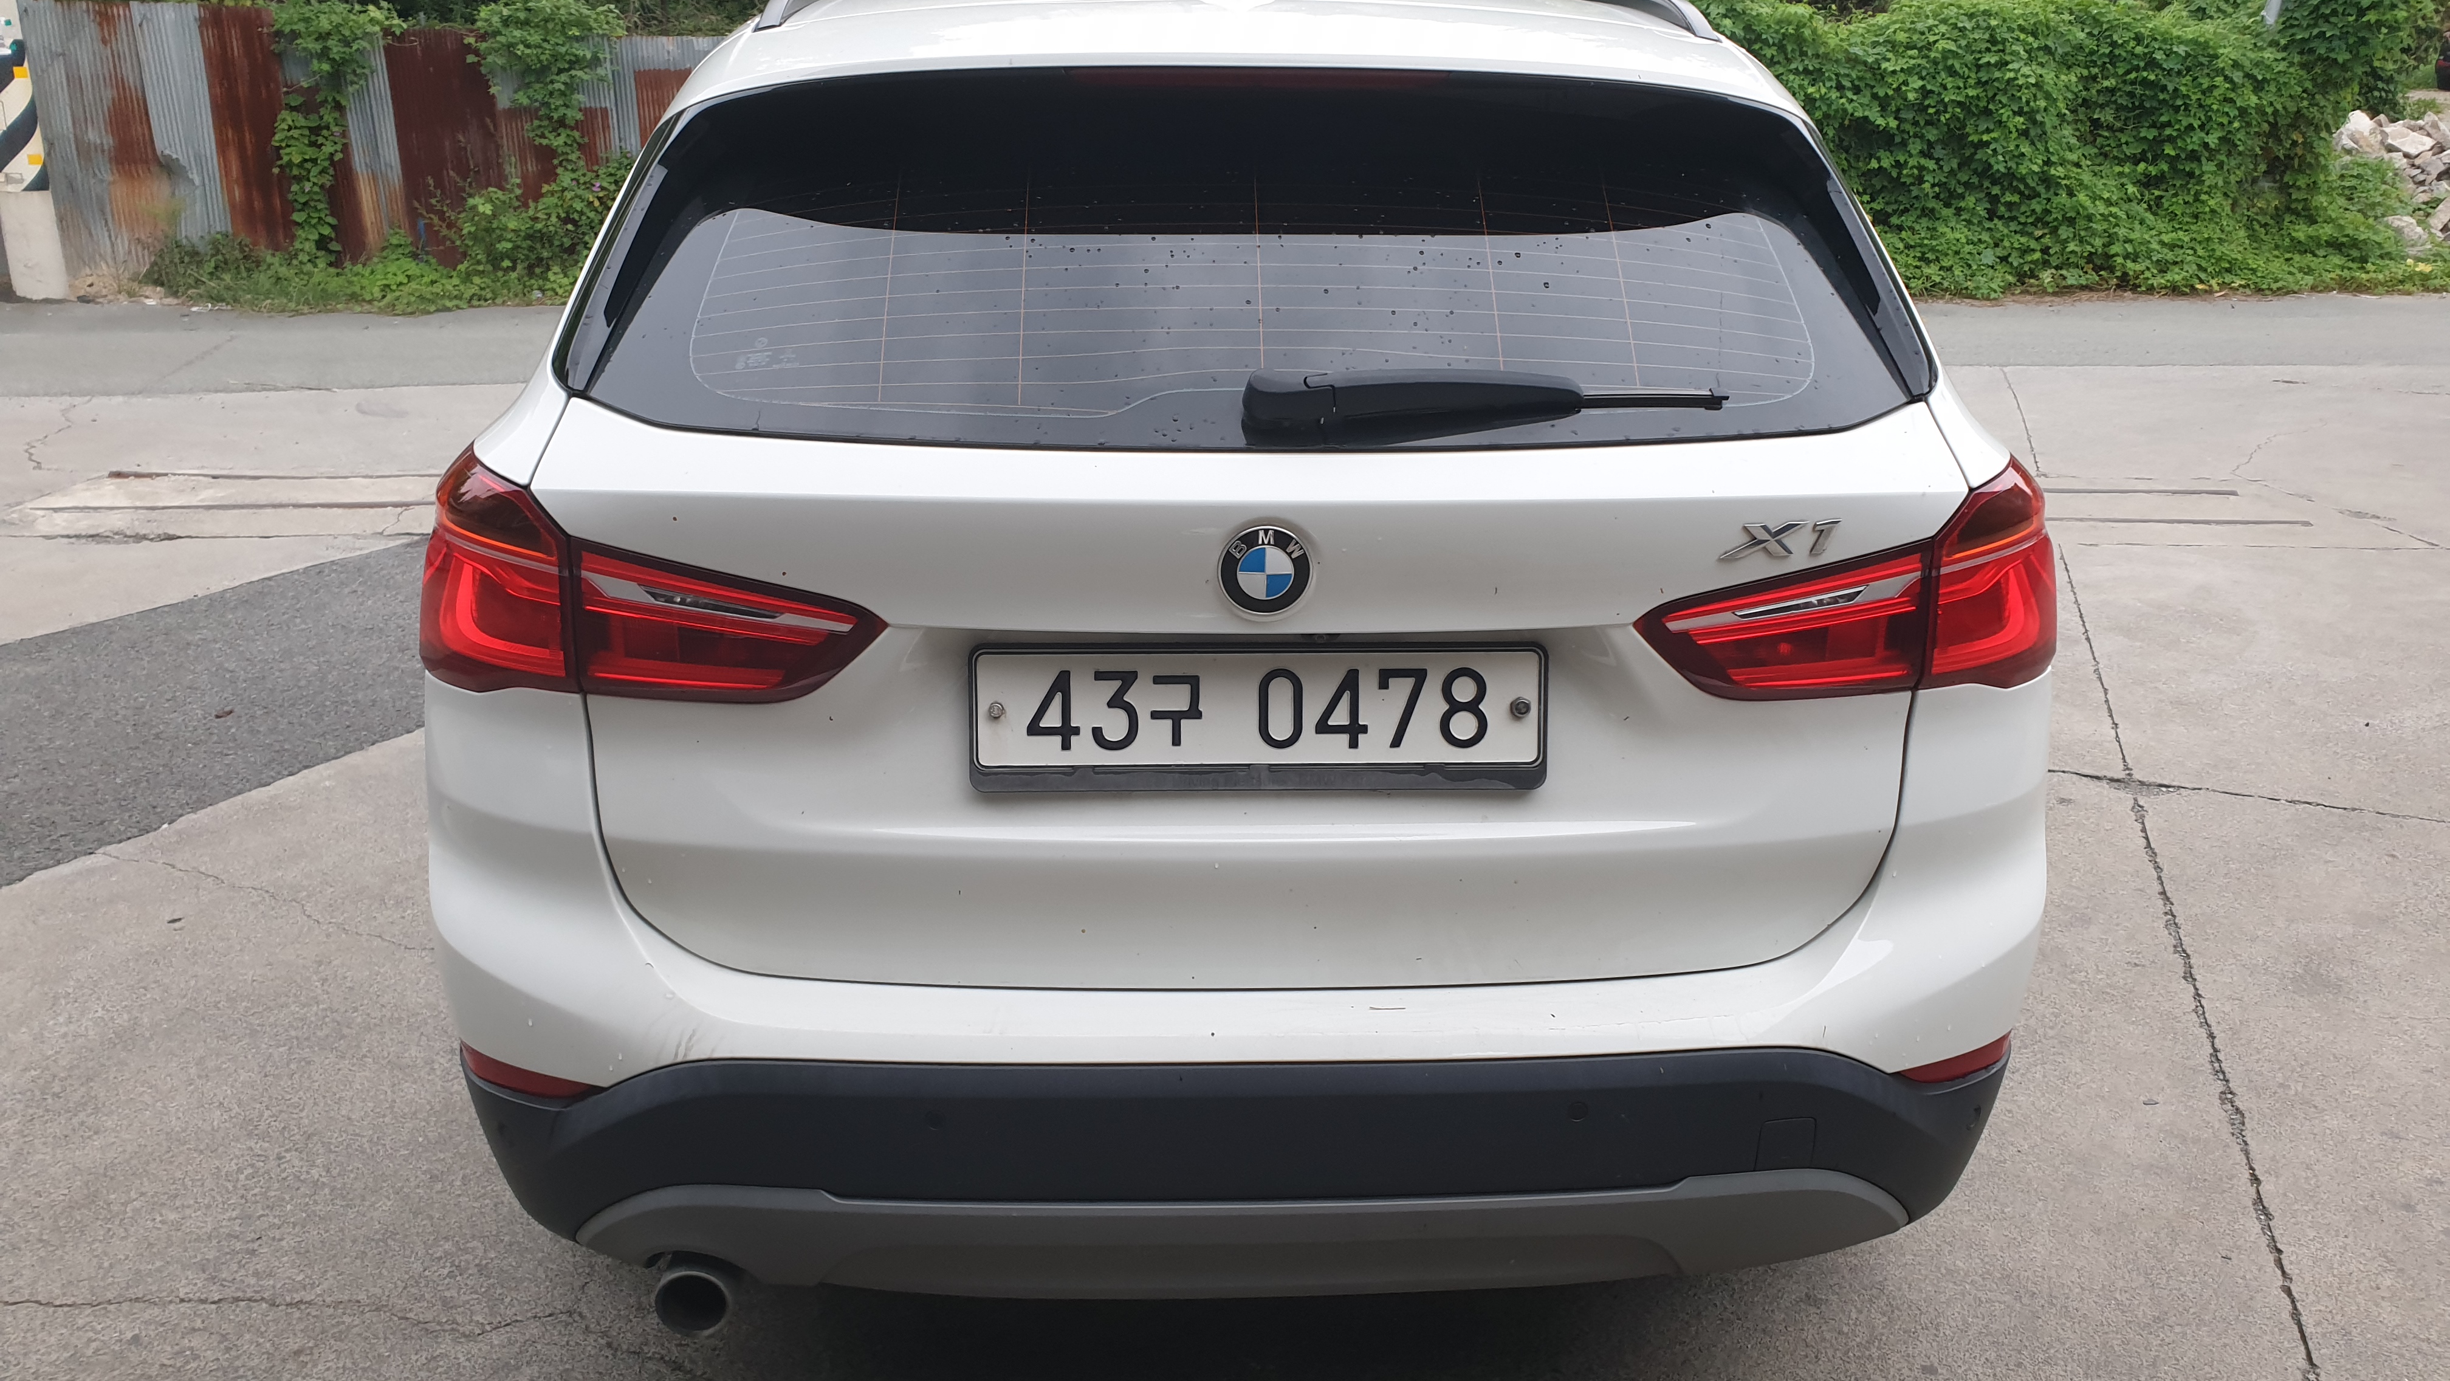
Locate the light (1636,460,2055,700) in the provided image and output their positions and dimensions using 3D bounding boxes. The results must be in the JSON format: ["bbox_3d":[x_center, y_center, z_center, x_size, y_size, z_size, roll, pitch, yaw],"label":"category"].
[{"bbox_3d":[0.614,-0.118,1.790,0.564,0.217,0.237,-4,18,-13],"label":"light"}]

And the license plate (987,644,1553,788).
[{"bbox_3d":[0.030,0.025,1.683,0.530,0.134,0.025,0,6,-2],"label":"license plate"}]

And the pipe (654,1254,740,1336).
[{"bbox_3d":[-0.539,0.594,1.924,0.080,0.080,0.150,0,18,-2],"label":"pipe"}]

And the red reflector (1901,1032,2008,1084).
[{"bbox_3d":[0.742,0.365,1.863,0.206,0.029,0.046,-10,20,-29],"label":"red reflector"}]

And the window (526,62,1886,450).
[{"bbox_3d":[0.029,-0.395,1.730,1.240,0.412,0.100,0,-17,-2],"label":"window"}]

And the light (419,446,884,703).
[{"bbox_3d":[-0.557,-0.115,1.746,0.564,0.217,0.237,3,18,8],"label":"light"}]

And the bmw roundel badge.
[{"bbox_3d":[0.035,-0.105,1.611,0.082,0.082,0.014,0,16,-2],"label":"bmw roundel badge"}]

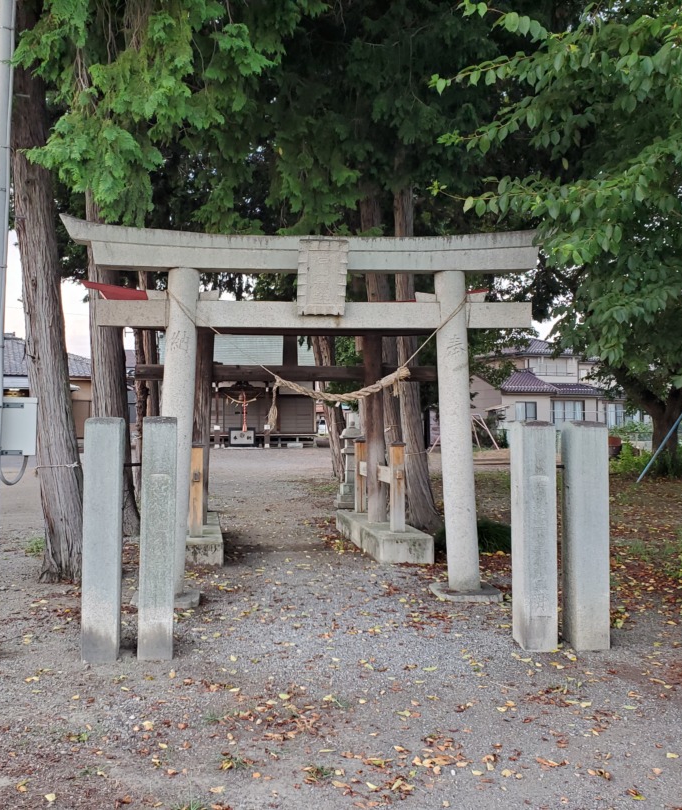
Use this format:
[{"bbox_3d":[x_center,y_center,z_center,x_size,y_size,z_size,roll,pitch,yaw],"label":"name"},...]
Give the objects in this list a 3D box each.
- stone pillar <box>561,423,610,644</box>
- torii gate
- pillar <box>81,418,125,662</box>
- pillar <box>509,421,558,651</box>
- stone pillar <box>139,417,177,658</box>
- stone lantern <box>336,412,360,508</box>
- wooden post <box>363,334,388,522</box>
[{"bbox_3d":[1.597,0.824,5.309,0.218,1.490,0.218,0,-1,-6],"label":"stone pillar"},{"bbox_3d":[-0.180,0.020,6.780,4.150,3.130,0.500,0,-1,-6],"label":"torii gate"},{"bbox_3d":[-1.490,0.821,5.075,0.217,1.490,0.217,0,-1,-9],"label":"pillar"},{"bbox_3d":[1.266,0.824,5.297,0.217,1.490,0.217,0,-1,-7],"label":"pillar"},{"bbox_3d":[-1.157,0.821,5.093,0.213,1.490,0.213,0,-1,-10],"label":"stone pillar"},{"bbox_3d":[0.196,0.963,13.287,0.530,1.420,0.530,0,-1,-8],"label":"stone lantern"},{"bbox_3d":[0.409,0.258,9.717,0.220,2.260,0.220,-1,-1,-8],"label":"wooden post"}]

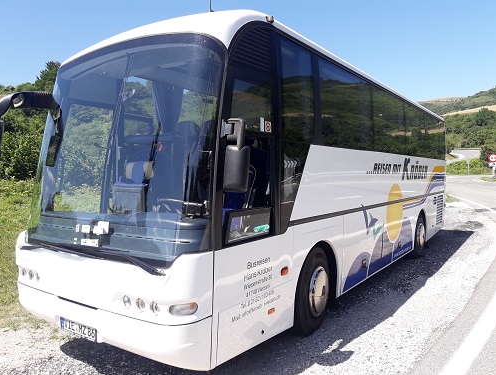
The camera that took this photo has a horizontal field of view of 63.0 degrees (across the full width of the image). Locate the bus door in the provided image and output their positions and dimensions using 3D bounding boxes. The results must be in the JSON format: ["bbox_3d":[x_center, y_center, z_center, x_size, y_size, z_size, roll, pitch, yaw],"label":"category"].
[{"bbox_3d":[0.068,0.243,3.675,0.120,2.300,1.250,1,2,35],"label":"bus door"}]

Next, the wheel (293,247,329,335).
[{"bbox_3d":[0.680,1.201,4.815,0.300,1.000,1.000,1,2,35],"label":"wheel"}]

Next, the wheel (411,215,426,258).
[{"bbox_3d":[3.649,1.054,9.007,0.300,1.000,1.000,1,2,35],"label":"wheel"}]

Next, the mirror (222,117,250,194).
[{"bbox_3d":[-0.095,-0.243,3.246,0.200,0.560,0.130,1,2,35],"label":"mirror"}]

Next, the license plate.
[{"bbox_3d":[-1.498,1.247,3.554,0.520,0.115,0.020,1,2,35],"label":"license plate"}]

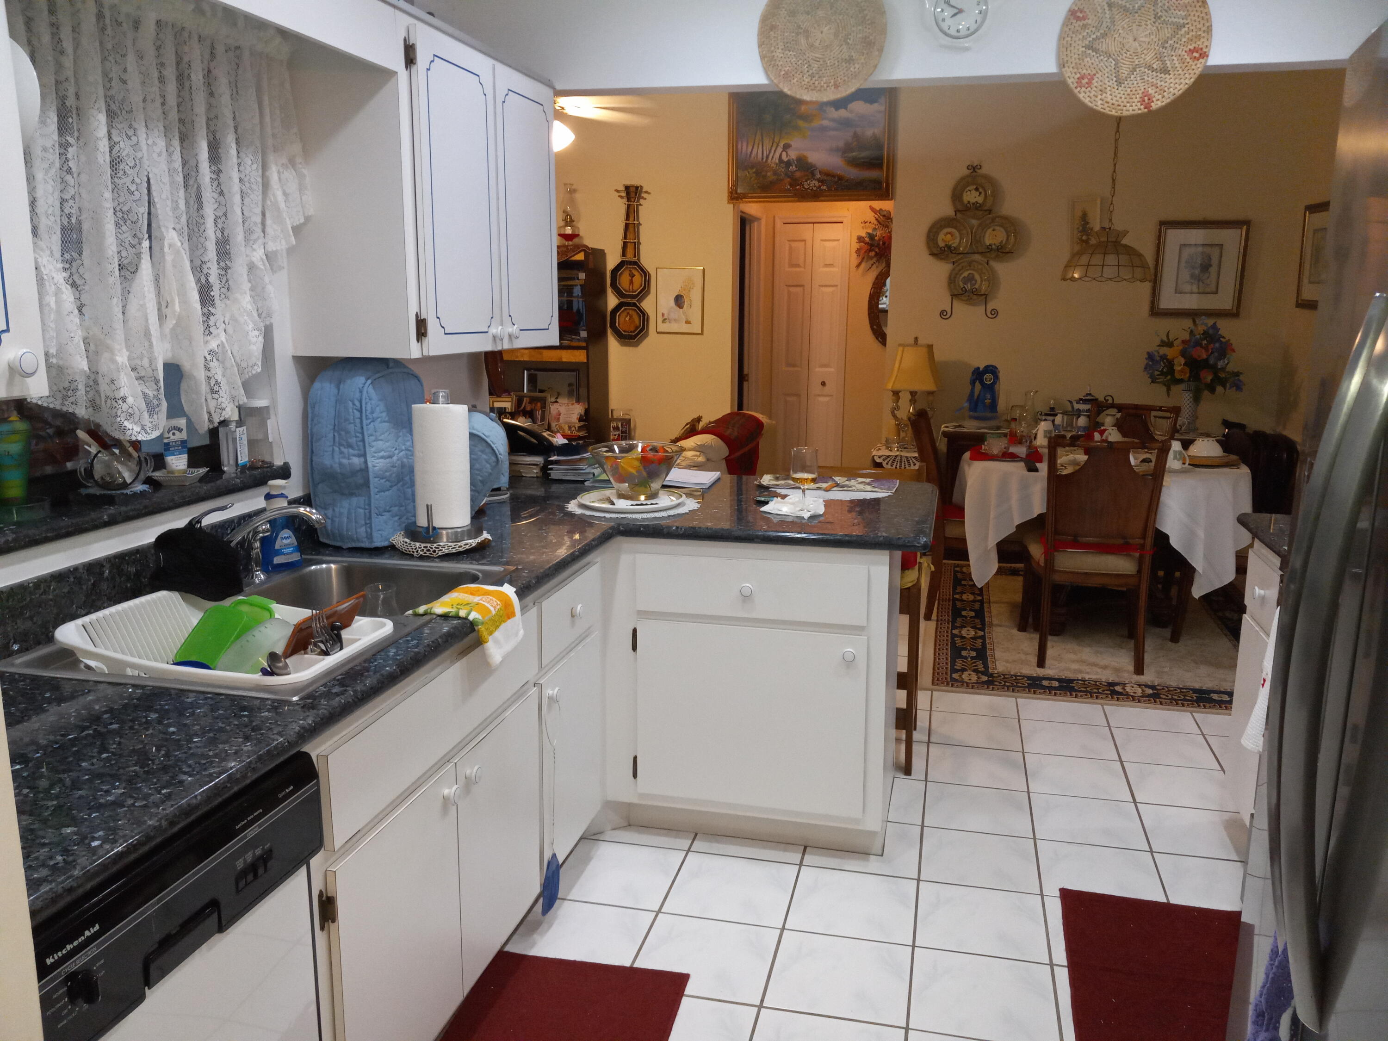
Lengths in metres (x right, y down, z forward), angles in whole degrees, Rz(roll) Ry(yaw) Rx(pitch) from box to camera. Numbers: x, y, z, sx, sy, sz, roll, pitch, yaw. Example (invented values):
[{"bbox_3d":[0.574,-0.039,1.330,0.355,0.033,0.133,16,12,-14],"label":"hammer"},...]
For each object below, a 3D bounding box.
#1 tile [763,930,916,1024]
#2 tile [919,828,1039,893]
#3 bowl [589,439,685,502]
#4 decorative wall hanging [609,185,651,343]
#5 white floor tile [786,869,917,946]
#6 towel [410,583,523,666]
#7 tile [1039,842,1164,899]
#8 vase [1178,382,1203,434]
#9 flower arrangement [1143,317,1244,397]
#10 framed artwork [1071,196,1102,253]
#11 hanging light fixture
[{"bbox_3d":[0.326,1.016,2.406,0.303,0.010,0.303,3,11,13],"label":"tile"},{"bbox_3d":[0.780,0.928,2.958,0.304,0.010,0.304,3,11,13],"label":"tile"},{"bbox_3d":[-0.168,-0.138,3.176,0.283,0.147,0.283,0,11,0],"label":"bowl"},{"bbox_3d":[-0.415,-1.615,6.864,0.280,0.980,0.060,3,11,14],"label":"decorative wall hanging"},{"bbox_3d":[0.405,0.972,2.735,0.304,0.010,0.304,3,11,13],"label":"white floor tile"},{"bbox_3d":[-0.426,0.206,2.114,0.170,0.112,0.285,3,11,13],"label":"towel"},{"bbox_3d":[1.068,0.931,2.849,0.303,0.010,0.303,3,11,13],"label":"tile"},{"bbox_3d":[2.775,-0.631,6.070,0.125,0.295,0.125,3,11,14],"label":"vase"},{"bbox_3d":[2.784,-0.902,6.013,0.510,0.440,0.400,3,11,13],"label":"flower arrangement"},{"bbox_3d":[2.236,-1.662,6.180,0.201,0.363,0.020,3,11,13],"label":"framed artwork"},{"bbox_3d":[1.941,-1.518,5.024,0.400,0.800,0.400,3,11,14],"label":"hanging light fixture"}]

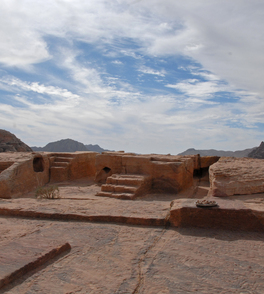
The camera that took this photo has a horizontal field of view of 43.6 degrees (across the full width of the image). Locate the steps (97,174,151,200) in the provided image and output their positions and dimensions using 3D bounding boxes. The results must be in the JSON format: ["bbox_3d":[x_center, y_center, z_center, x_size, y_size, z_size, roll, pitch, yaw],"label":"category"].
[{"bbox_3d":[-0.274,1.164,9.960,1.200,0.600,1.150,0,-1,24],"label":"steps"}]

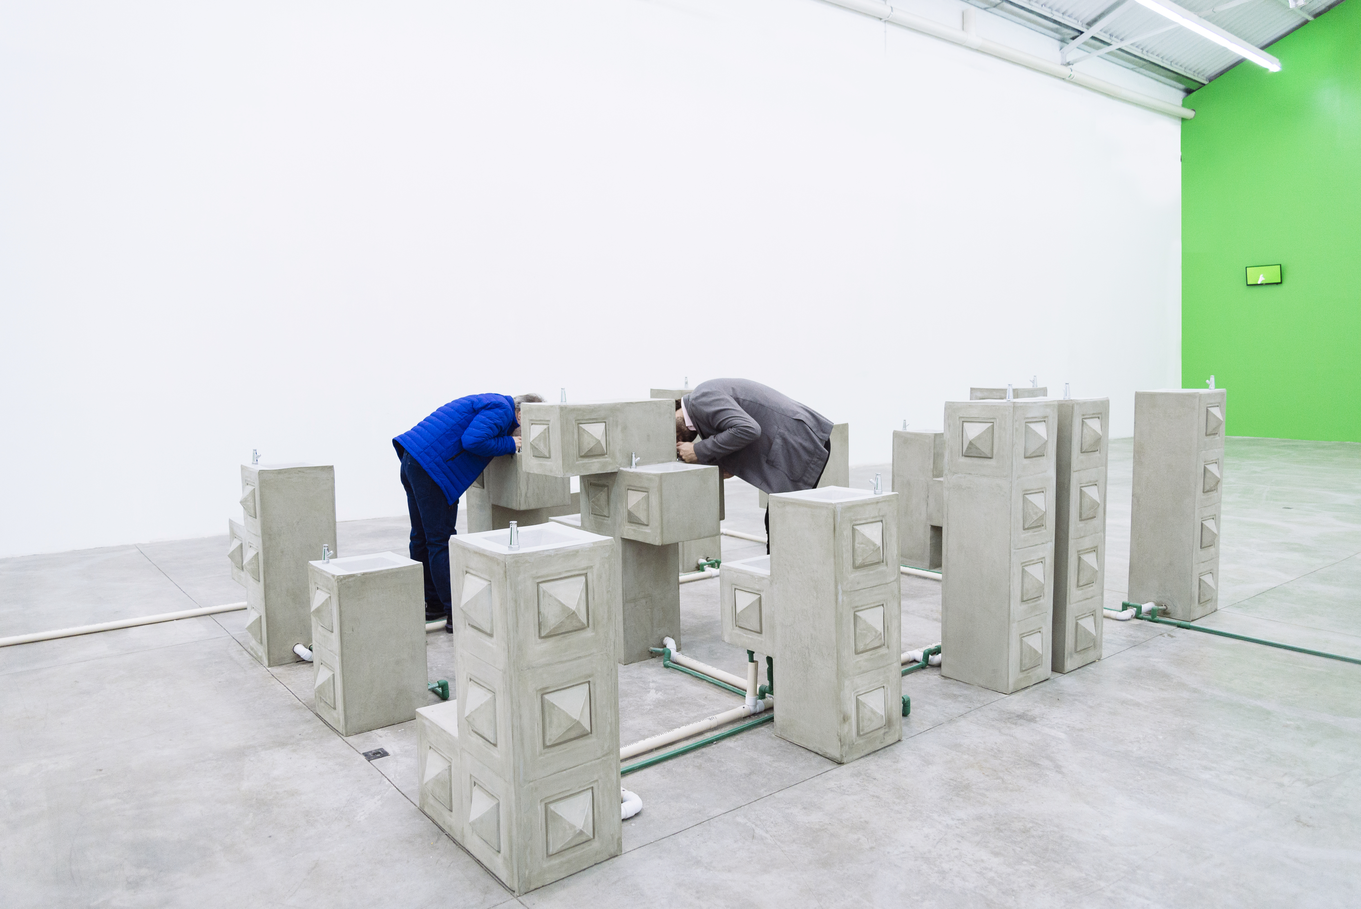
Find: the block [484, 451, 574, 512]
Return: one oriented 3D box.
[{"bbox_3d":[-0.826,0.130,5.015,0.326,0.301,0.326,-5,6,-38],"label":"block"}]

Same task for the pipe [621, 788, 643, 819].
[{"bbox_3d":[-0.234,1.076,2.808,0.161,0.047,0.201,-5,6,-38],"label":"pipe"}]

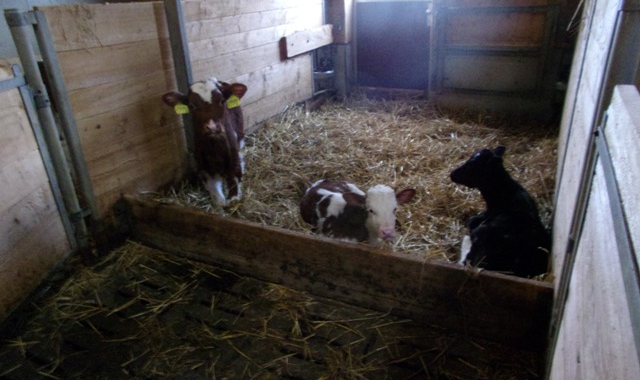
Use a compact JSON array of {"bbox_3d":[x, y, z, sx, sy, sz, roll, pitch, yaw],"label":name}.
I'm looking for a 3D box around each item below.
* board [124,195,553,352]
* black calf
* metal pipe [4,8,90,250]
[{"bbox_3d":[-0.156,0.363,2.463,2.506,0.337,0.045,9,26,27],"label":"board"},{"bbox_3d":[0.835,0.040,2.167,0.450,0.510,0.680,2,23,13],"label":"black calf"},{"bbox_3d":[-1.515,-0.272,2.612,0.080,1.376,0.080,9,26,27],"label":"metal pipe"}]

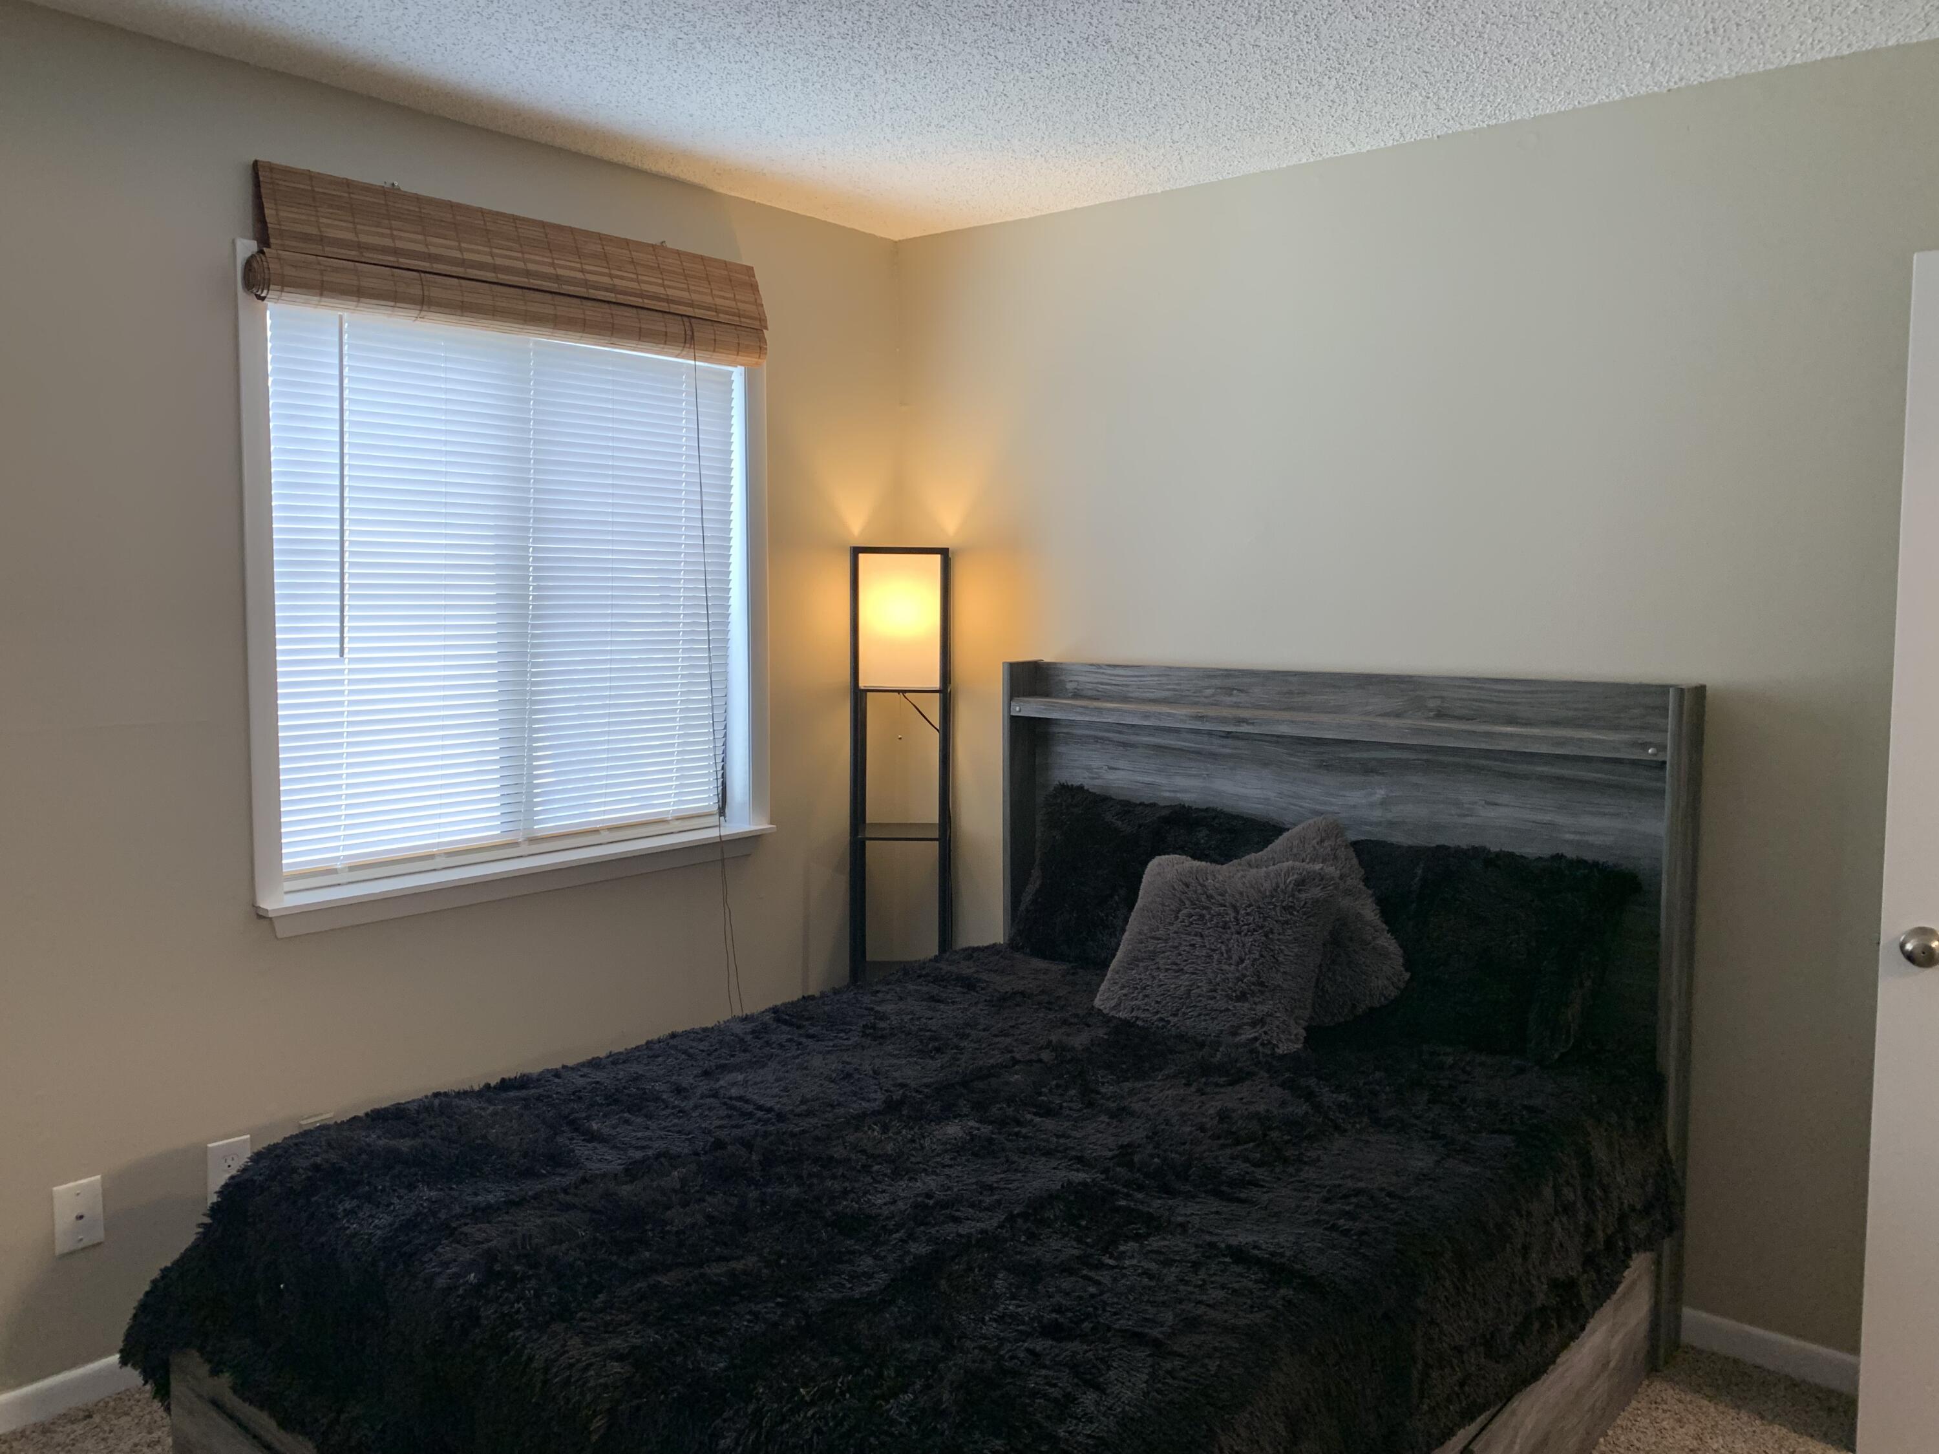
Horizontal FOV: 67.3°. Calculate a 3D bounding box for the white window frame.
[{"bbox_3d":[-0.945,-0.285,3.245,0.105,1.306,1.324,4,7,39],"label":"white window frame"}]

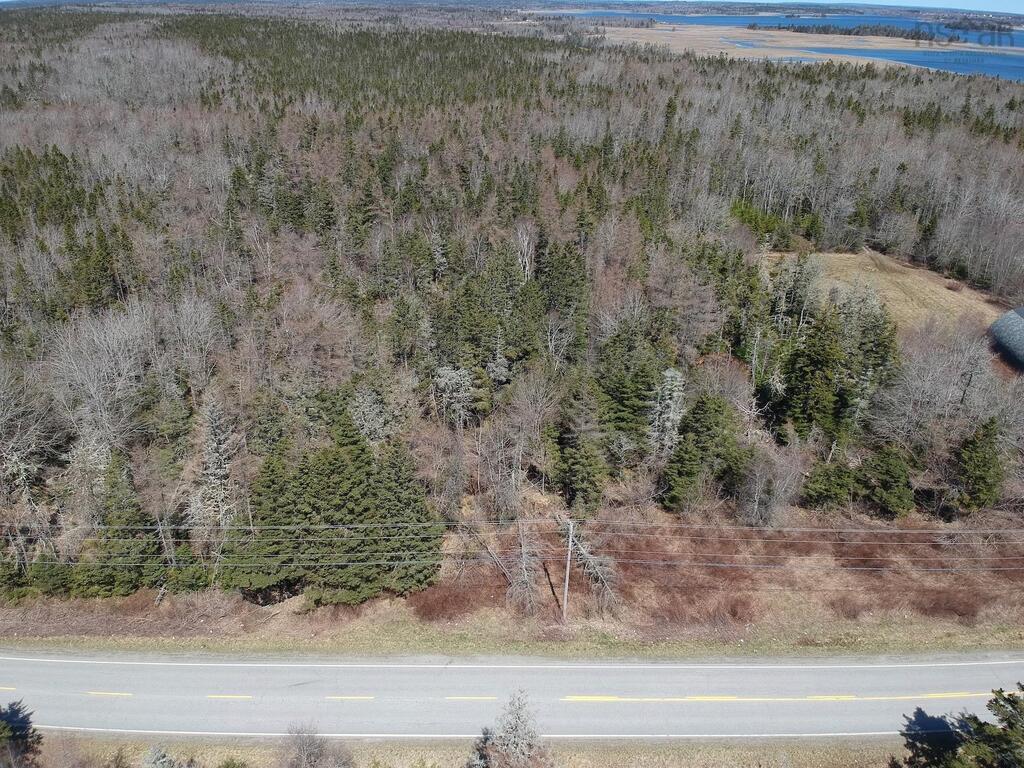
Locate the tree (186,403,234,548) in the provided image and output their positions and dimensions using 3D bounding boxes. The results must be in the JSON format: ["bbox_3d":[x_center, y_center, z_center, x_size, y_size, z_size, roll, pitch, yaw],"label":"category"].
[{"bbox_3d":[-28.900,8.660,69.340,3.570,16.650,3.370,1,27,0],"label":"tree"}]

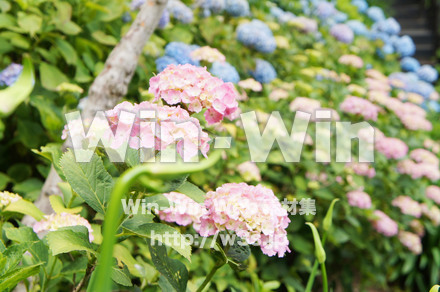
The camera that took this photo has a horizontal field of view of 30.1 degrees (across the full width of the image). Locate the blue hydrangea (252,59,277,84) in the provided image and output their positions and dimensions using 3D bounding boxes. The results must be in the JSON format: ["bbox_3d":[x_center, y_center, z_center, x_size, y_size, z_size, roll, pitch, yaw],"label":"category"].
[{"bbox_3d":[0.211,-0.355,3.900,0.122,0.118,0.125,0,8,0],"label":"blue hydrangea"}]

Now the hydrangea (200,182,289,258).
[{"bbox_3d":[0.043,0.130,1.450,0.160,0.125,0.150,0,8,0],"label":"hydrangea"}]

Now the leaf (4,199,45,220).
[{"bbox_3d":[-0.387,0.126,1.620,0.085,0.035,0.055,17,19,8],"label":"leaf"}]

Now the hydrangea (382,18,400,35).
[{"bbox_3d":[1.260,-0.875,6.000,0.136,0.115,0.130,0,8,0],"label":"hydrangea"}]

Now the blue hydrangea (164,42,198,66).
[{"bbox_3d":[-0.155,-0.363,3.300,0.150,0.110,0.150,9,19,0],"label":"blue hydrangea"}]

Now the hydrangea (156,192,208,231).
[{"bbox_3d":[-0.066,0.122,1.520,0.105,0.070,0.110,0,8,0],"label":"hydrangea"}]

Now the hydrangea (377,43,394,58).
[{"bbox_3d":[1.066,-0.613,5.250,0.115,0.100,0.115,0,8,0],"label":"hydrangea"}]

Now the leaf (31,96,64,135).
[{"bbox_3d":[-0.485,-0.086,2.300,0.096,0.112,0.060,0,8,0],"label":"leaf"}]

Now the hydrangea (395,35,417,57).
[{"bbox_3d":[1.199,-0.649,5.300,0.140,0.130,0.140,0,8,0],"label":"hydrangea"}]

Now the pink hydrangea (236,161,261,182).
[{"bbox_3d":[0.126,0.109,3.500,0.115,0.090,0.115,0,8,0],"label":"pink hydrangea"}]

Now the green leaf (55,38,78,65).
[{"bbox_3d":[-0.491,-0.300,2.600,0.070,0.025,0.120,-17,61,-46],"label":"green leaf"}]

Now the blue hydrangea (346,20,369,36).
[{"bbox_3d":[0.874,-0.744,5.200,0.150,0.110,0.150,12,18,0],"label":"blue hydrangea"}]

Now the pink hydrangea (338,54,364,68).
[{"bbox_3d":[0.724,-0.465,4.500,0.143,0.073,0.130,0,8,0],"label":"pink hydrangea"}]

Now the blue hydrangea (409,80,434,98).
[{"bbox_3d":[1.136,-0.318,4.600,0.152,0.096,0.140,0,8,0],"label":"blue hydrangea"}]

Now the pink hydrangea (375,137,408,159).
[{"bbox_3d":[0.755,0.007,3.600,0.145,0.090,0.135,0,8,0],"label":"pink hydrangea"}]

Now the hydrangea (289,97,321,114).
[{"bbox_3d":[0.404,-0.198,4.000,0.130,0.080,0.130,0,8,0],"label":"hydrangea"}]

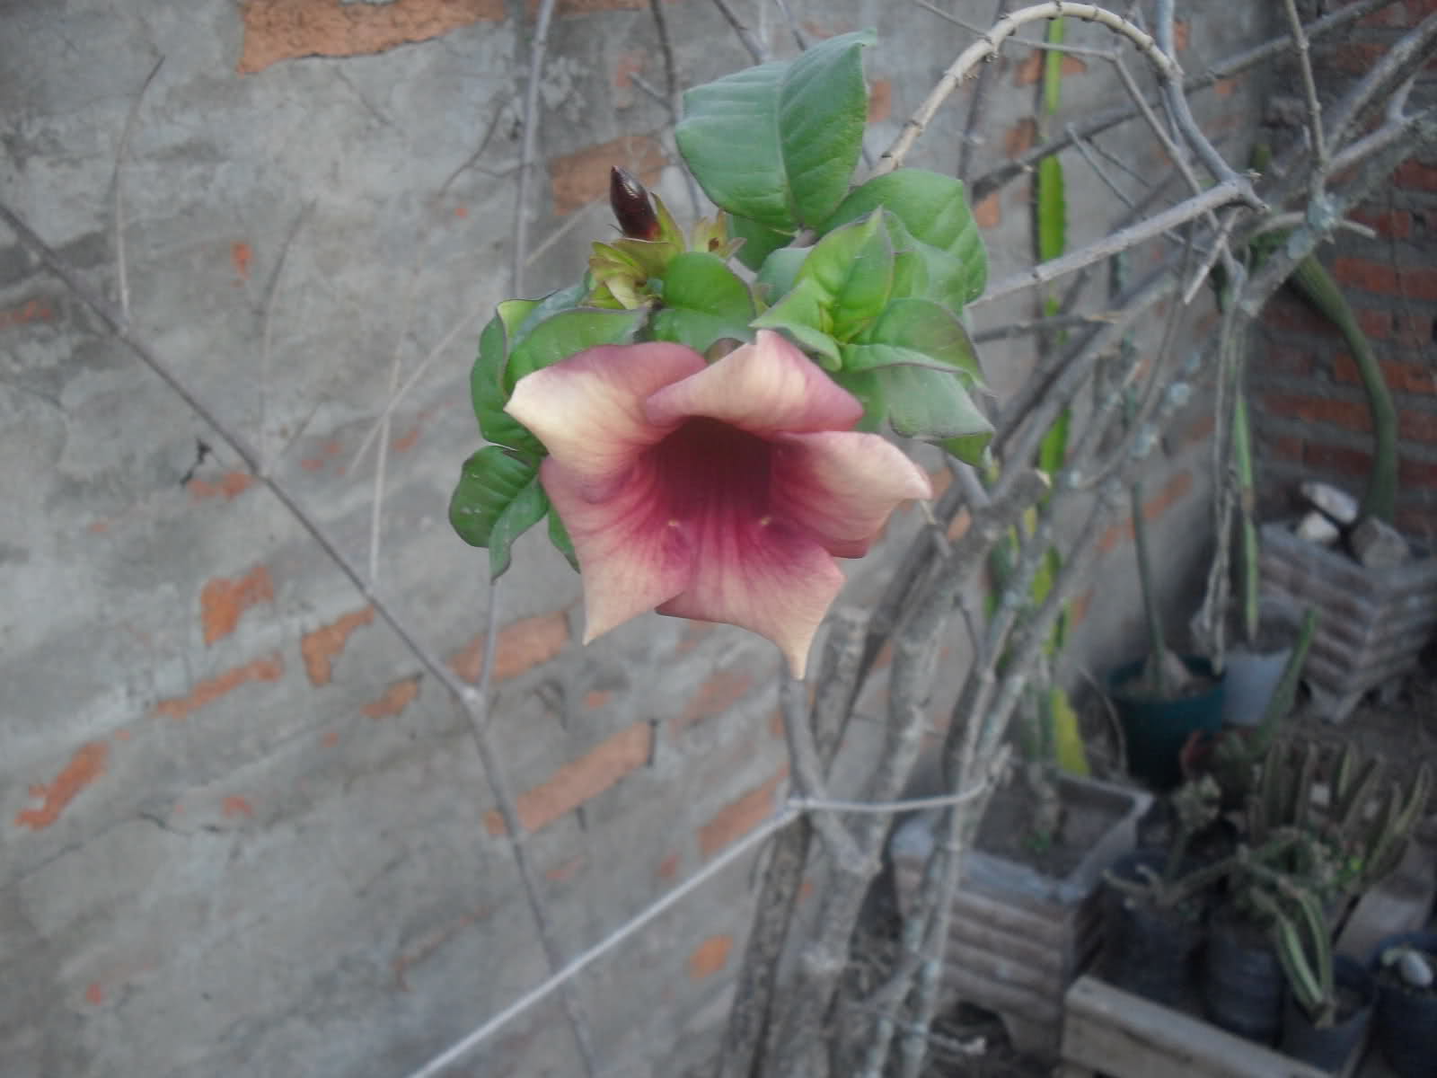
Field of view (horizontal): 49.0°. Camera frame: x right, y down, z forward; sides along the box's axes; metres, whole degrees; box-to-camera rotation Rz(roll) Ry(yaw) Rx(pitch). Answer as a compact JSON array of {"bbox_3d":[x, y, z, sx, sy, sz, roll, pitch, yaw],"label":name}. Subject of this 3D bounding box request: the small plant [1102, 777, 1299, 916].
[{"bbox_3d":[0.466,0.296,1.530,0.180,0.095,0.130,2,23,17],"label":"small plant"}]

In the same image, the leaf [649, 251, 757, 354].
[{"bbox_3d":[-0.004,-0.054,0.360,0.025,0.024,0.024,-5,23,0],"label":"leaf"}]

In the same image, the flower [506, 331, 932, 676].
[{"bbox_3d":[0.000,-0.010,0.345,0.089,0.077,0.060,-5,23,0],"label":"flower"}]

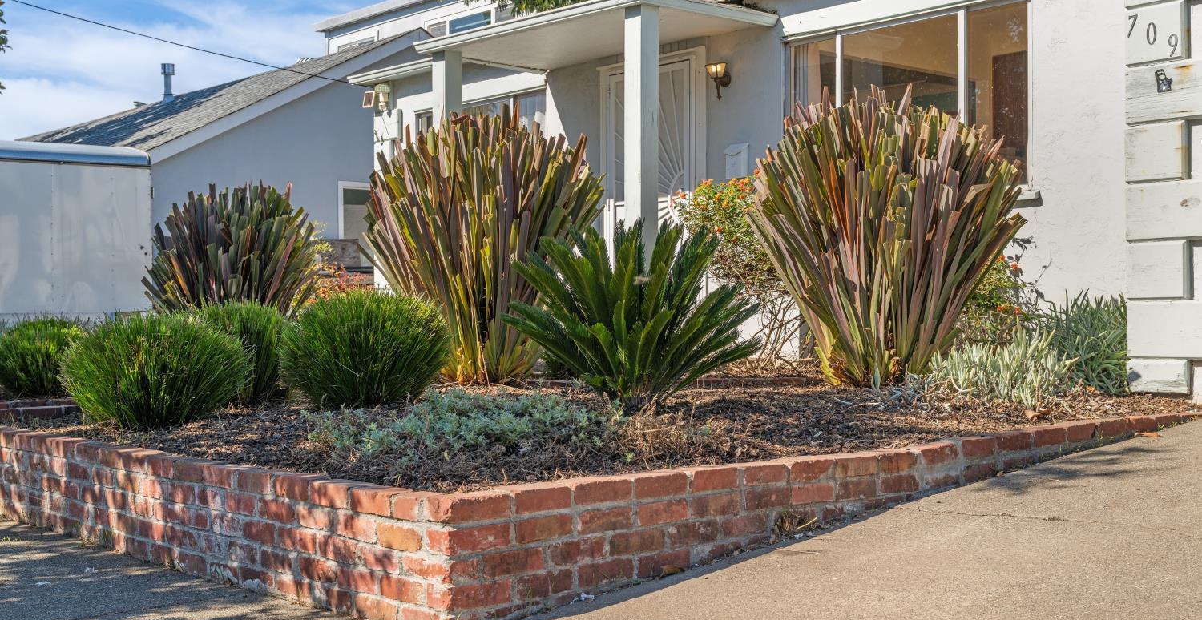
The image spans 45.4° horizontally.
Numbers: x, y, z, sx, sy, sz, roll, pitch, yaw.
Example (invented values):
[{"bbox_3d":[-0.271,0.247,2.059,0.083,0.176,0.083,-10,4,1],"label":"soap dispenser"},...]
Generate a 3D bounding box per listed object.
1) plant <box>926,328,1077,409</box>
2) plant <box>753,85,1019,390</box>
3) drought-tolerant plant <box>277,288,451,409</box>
[{"bbox_3d":[1.700,0.249,6.100,0.636,0.336,0.541,0,-1,0],"label":"plant"},{"bbox_3d":[1.521,-0.395,7.600,1.442,1.571,1.370,0,-1,0],"label":"plant"},{"bbox_3d":[-1.119,0.182,6.800,0.793,0.546,0.769,0,-1,0],"label":"drought-tolerant plant"}]

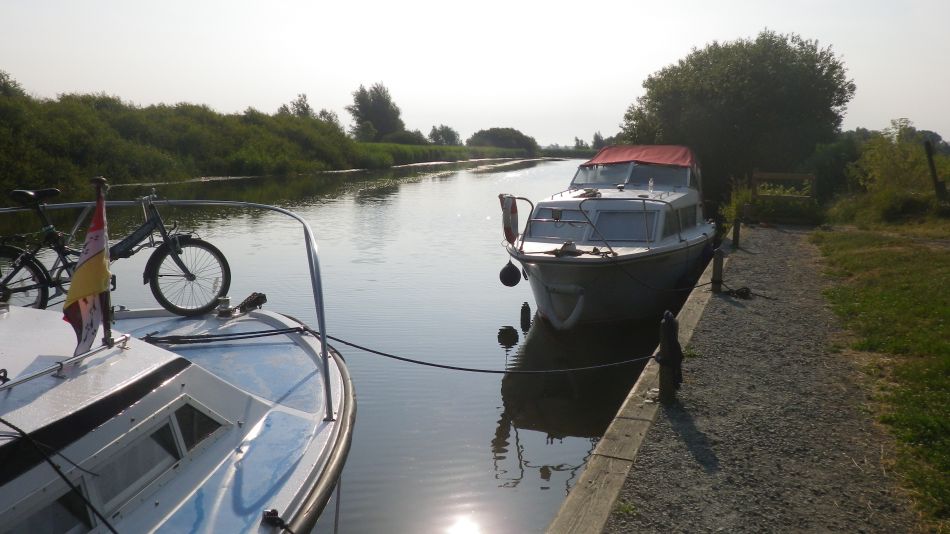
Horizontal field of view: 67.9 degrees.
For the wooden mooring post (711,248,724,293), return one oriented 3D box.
[{"bbox_3d":[2.770,0.039,8.015,0.120,0.489,0.120,4,10,23],"label":"wooden mooring post"}]

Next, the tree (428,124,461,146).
[{"bbox_3d":[-7.841,-32.505,181.966,8.200,8.113,8.000,0,9,-2],"label":"tree"}]

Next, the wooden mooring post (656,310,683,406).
[{"bbox_3d":[1.241,0.575,4.472,0.140,0.596,0.140,4,10,23],"label":"wooden mooring post"}]

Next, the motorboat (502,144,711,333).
[{"bbox_3d":[2.140,-0.608,10.037,2.400,2.300,6.500,4,10,22],"label":"motorboat"}]

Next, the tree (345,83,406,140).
[{"bbox_3d":[-14.402,-20.758,101.983,8.300,11.230,8.000,-1,10,-8],"label":"tree"}]

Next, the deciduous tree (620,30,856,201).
[{"bbox_3d":[8.444,-4.869,23.044,7.600,5.430,7.200,3,10,19],"label":"deciduous tree"}]

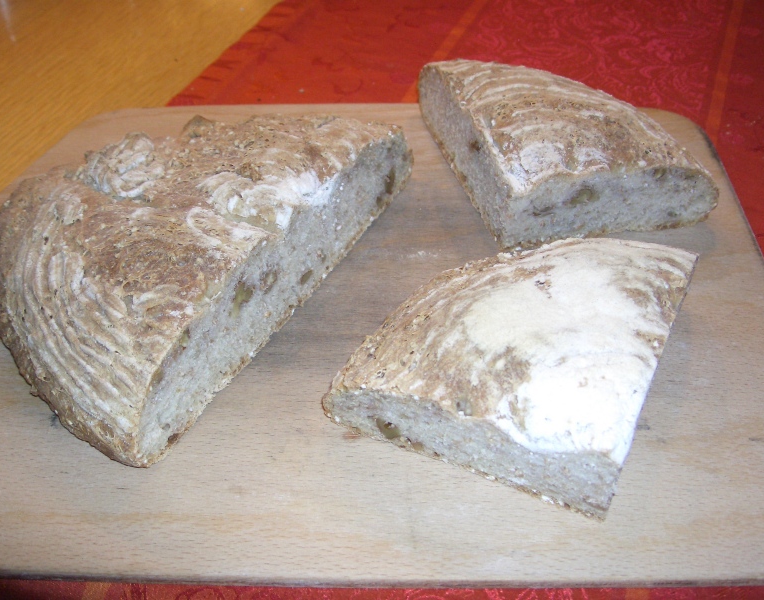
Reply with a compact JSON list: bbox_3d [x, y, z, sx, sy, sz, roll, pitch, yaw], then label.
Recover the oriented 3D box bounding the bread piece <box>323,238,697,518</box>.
[{"bbox_3d":[0.061,0.009,0.406,0.124,0.044,0.138,19,49,17],"label":"bread piece"}]

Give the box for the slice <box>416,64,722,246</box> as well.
[{"bbox_3d":[0.102,-0.099,0.508,0.122,0.048,0.138,-11,47,-10],"label":"slice"}]

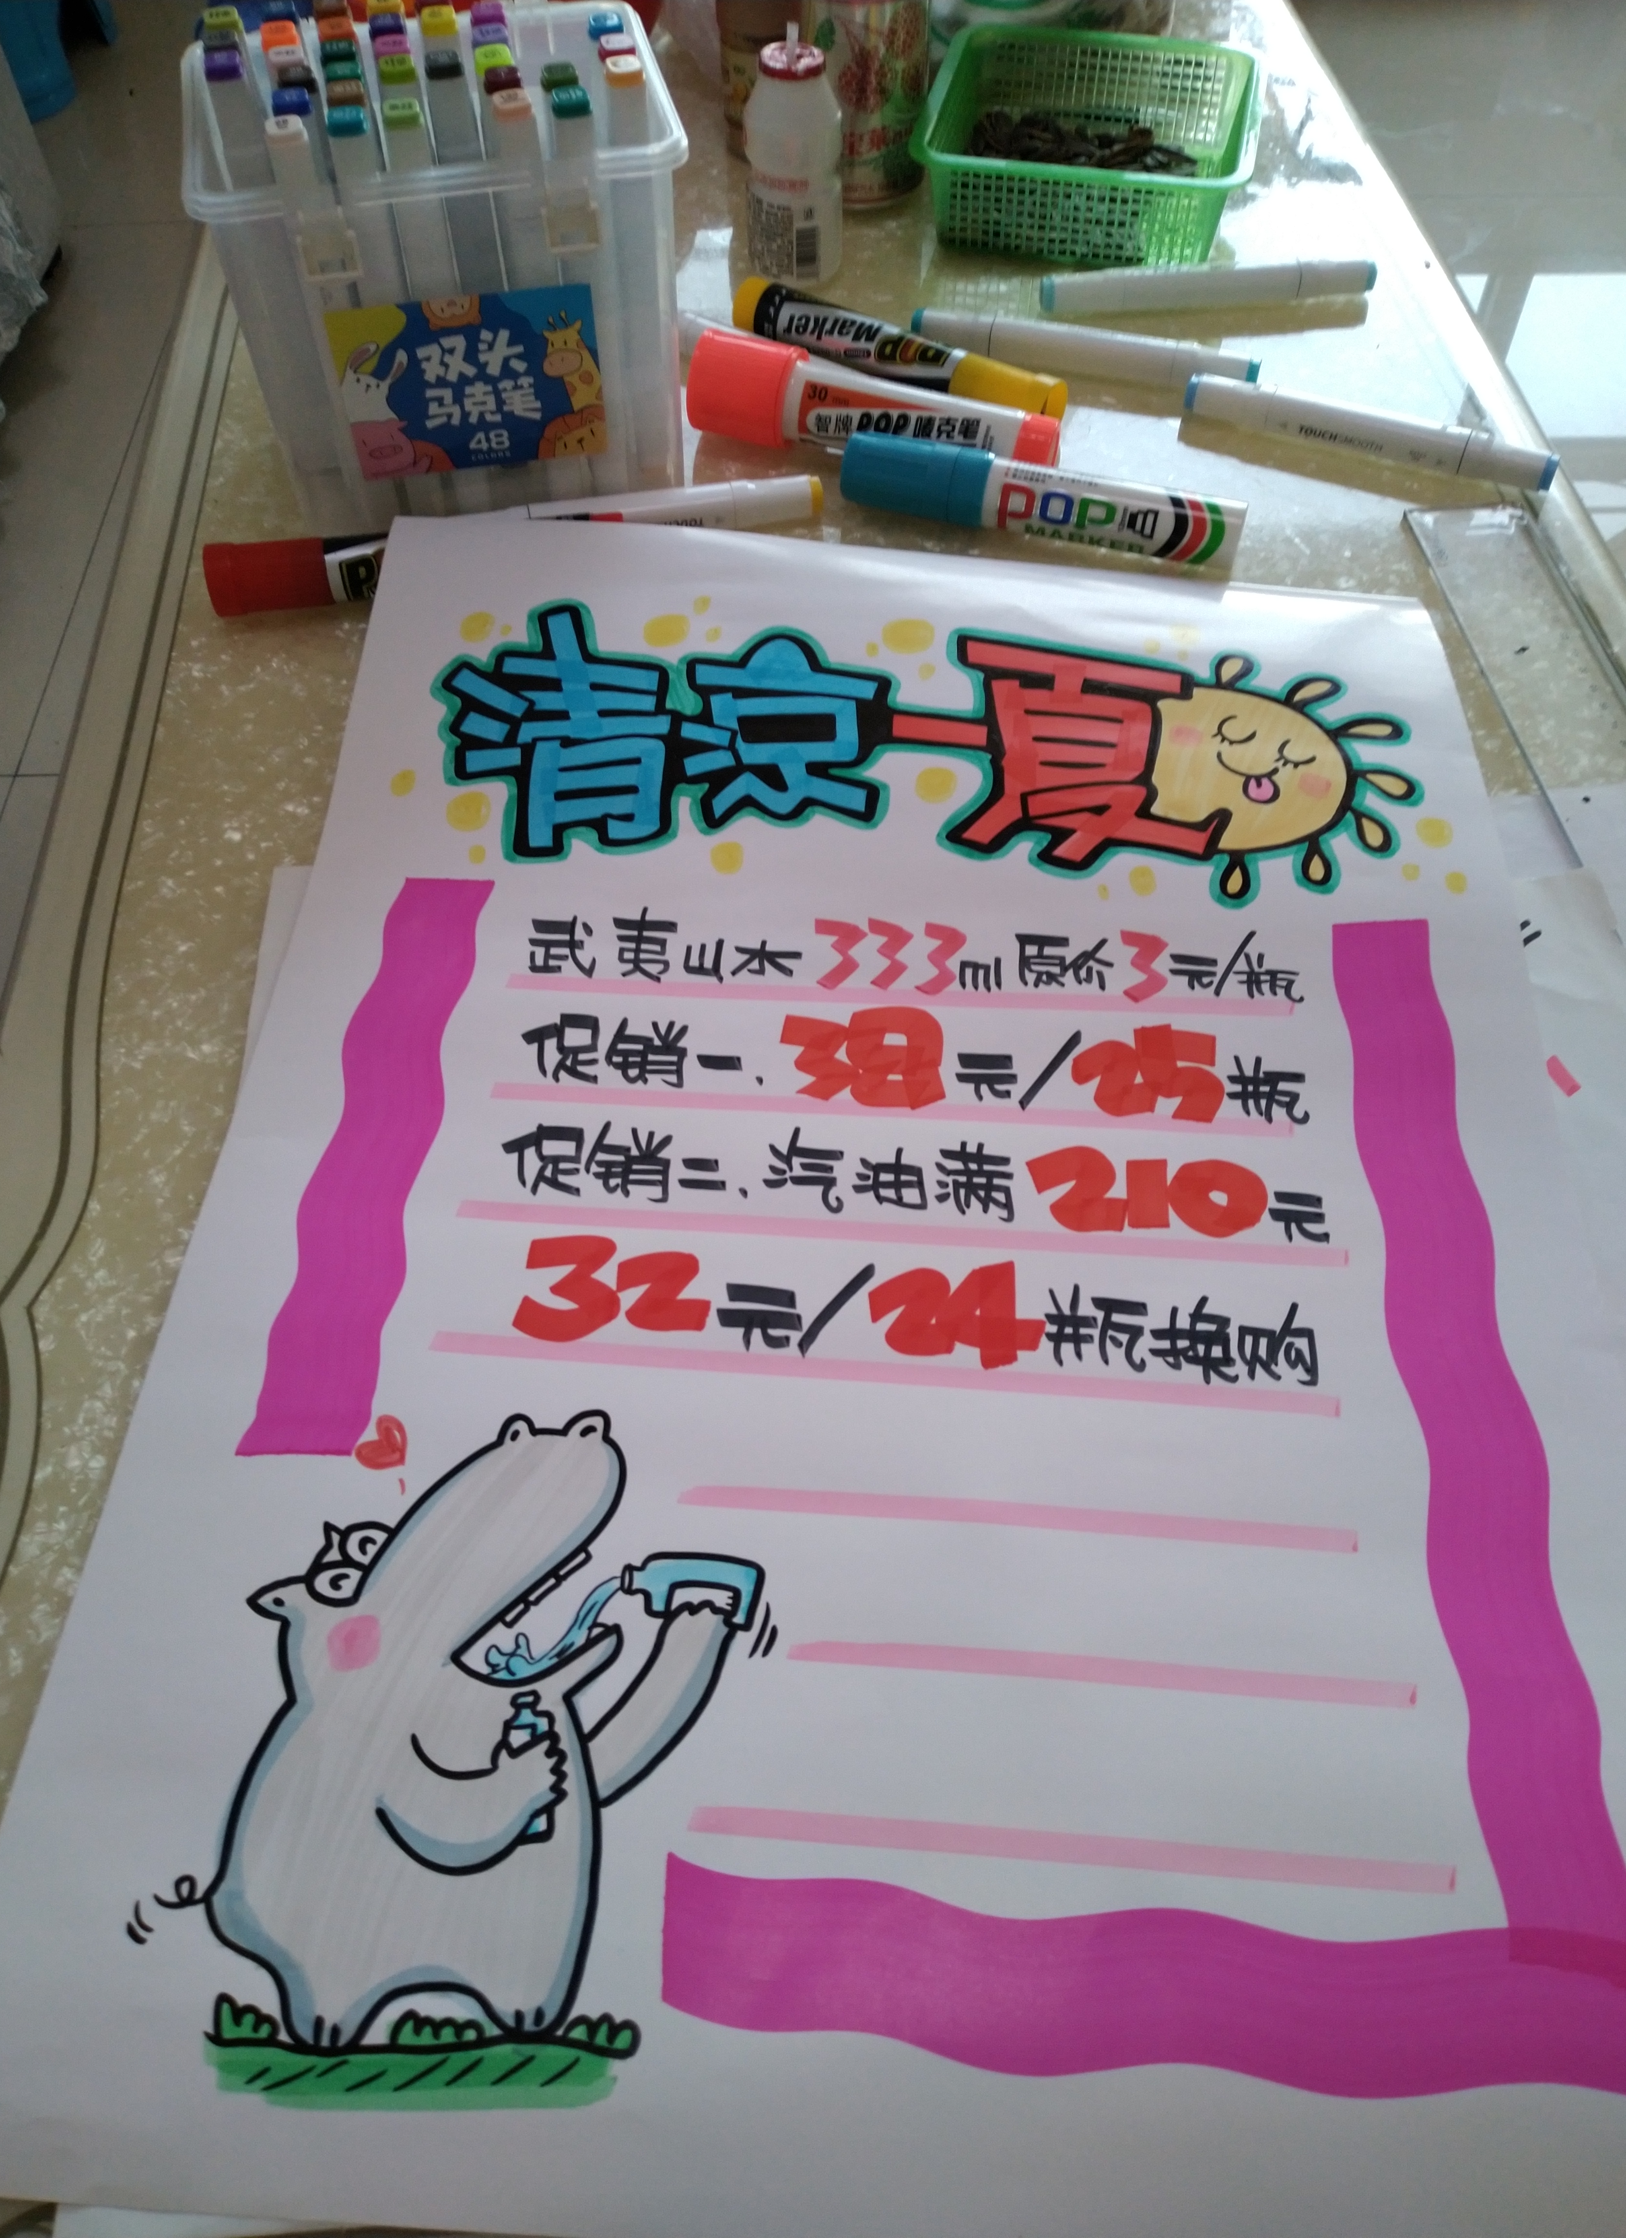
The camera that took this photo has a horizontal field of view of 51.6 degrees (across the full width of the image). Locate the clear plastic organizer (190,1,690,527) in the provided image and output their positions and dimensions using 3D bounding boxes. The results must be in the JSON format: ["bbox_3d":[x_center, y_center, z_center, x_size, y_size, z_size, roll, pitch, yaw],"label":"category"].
[{"bbox_3d":[-0.137,-0.331,0.663,0.171,0.148,0.118,-9,57,-6],"label":"clear plastic organizer"}]

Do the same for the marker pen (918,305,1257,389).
[{"bbox_3d":[0.121,-0.345,0.750,0.154,0.015,0.016,12,57,8],"label":"marker pen"}]

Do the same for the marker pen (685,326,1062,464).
[{"bbox_3d":[0.025,-0.297,0.706,0.158,0.036,0.040,13,57,9],"label":"marker pen"}]

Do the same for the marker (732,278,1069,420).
[{"bbox_3d":[0.037,-0.341,0.742,0.160,0.025,0.025,25,60,16],"label":"marker"}]

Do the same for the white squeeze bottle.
[{"bbox_3d":[-0.008,-0.441,0.763,0.044,0.101,0.044,0,56,0],"label":"white squeeze bottle"}]

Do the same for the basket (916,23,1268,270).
[{"bbox_3d":[0.132,-0.463,0.808,0.148,0.050,0.119,9,57,7],"label":"basket"}]

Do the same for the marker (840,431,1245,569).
[{"bbox_3d":[0.092,-0.250,0.679,0.162,0.028,0.028,13,57,9],"label":"marker"}]

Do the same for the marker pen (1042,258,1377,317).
[{"bbox_3d":[0.184,-0.386,0.778,0.155,0.015,0.016,-4,56,-2],"label":"marker pen"}]

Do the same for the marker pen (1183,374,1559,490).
[{"bbox_3d":[0.235,-0.292,0.715,0.156,0.015,0.016,18,58,12],"label":"marker pen"}]

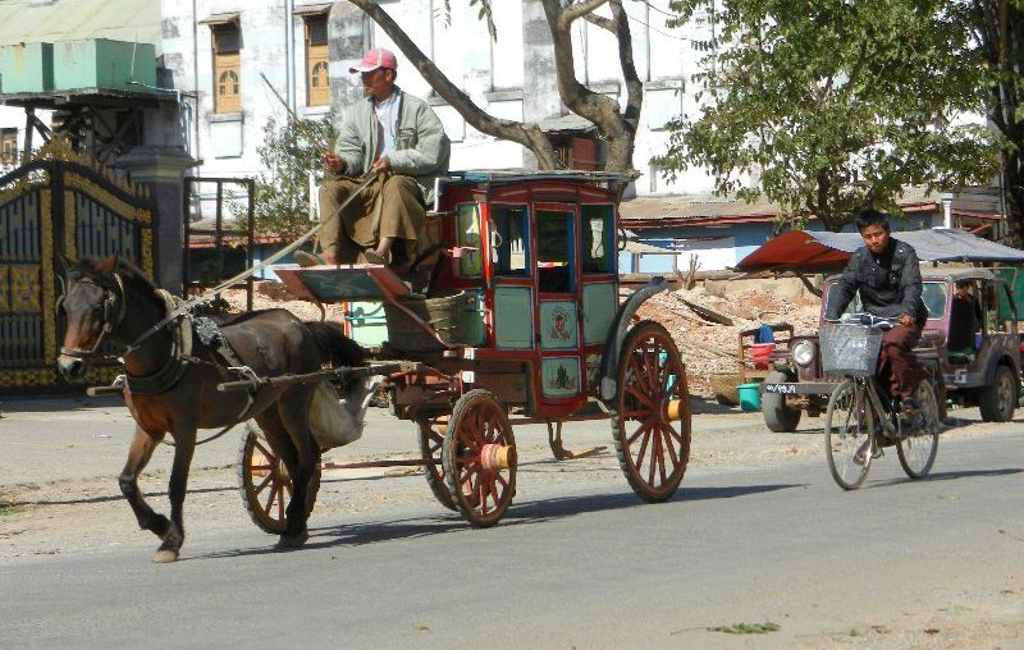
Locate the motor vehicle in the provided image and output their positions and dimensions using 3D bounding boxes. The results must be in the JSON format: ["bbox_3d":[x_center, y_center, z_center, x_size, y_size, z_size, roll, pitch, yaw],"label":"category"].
[{"bbox_3d":[3.840,0.230,31.700,1.520,1.620,3.150,-1,1,31],"label":"motor vehicle"}]

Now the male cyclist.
[{"bbox_3d":[2.330,0.060,19.650,0.500,1.550,0.680,-1,1,30],"label":"male cyclist"}]

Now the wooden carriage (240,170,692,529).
[{"bbox_3d":[-0.190,0.110,17.980,1.620,2.000,3.050,-2,1,29],"label":"wooden carriage"}]

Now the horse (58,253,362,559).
[{"bbox_3d":[-1.480,0.395,15.750,0.500,1.500,2.050,-1,1,32],"label":"horse"}]

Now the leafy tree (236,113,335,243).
[{"bbox_3d":[-3.750,-1.300,53.000,2.000,4.400,2.000,-1,0,0],"label":"leafy tree"}]

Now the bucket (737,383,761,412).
[{"bbox_3d":[2.690,0.810,35.000,0.350,0.310,0.350,-1,0,0],"label":"bucket"}]

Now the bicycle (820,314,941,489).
[{"bbox_3d":[2.335,0.460,19.670,0.550,1.070,1.750,-1,1,30],"label":"bicycle"}]

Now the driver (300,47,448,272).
[{"bbox_3d":[-0.740,-0.910,17.000,0.580,1.200,0.720,-1,1,33],"label":"driver"}]

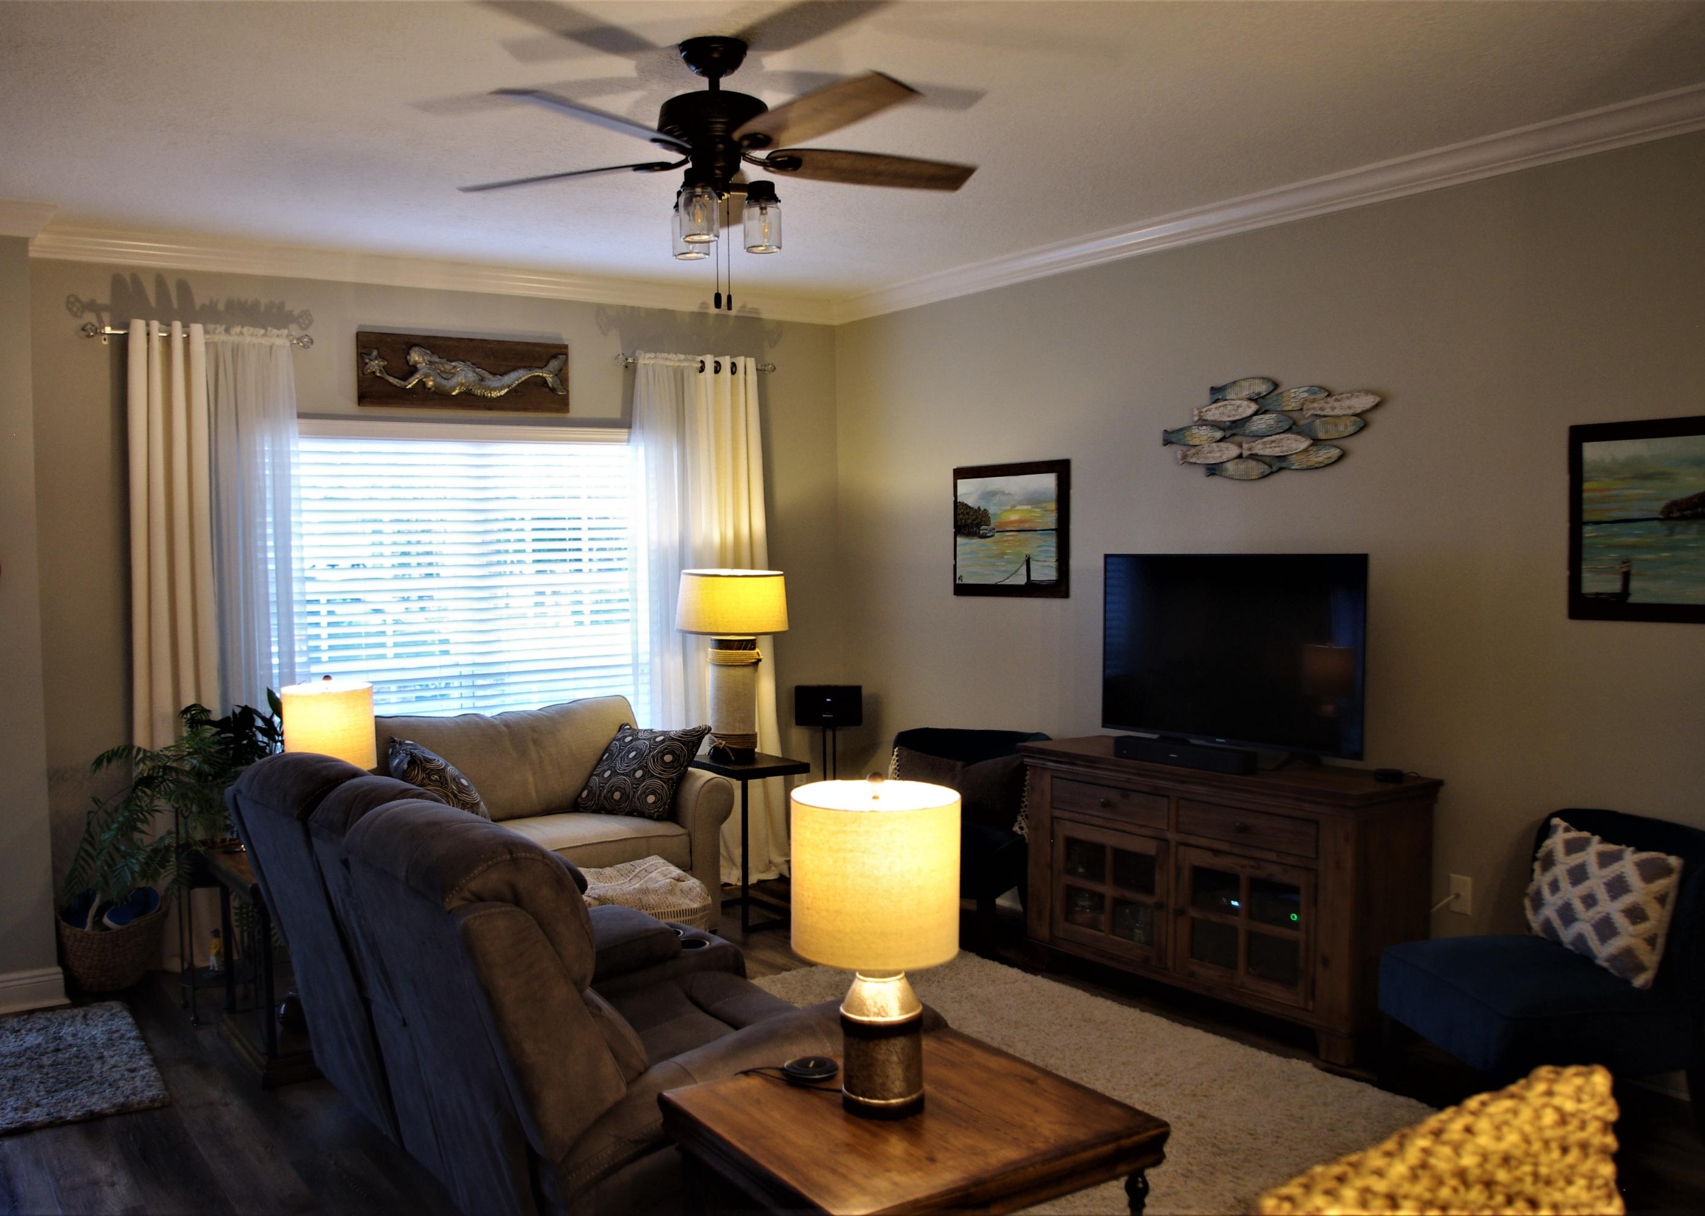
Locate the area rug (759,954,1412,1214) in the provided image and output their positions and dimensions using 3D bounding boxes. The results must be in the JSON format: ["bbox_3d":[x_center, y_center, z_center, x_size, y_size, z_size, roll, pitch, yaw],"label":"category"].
[{"bbox_3d":[0.398,1.361,3.907,1.590,0.030,2.410,-3,4,-36],"label":"area rug"}]

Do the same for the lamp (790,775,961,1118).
[{"bbox_3d":[0.048,0.597,2.449,0.304,0.592,0.304,-1,3,0],"label":"lamp"}]

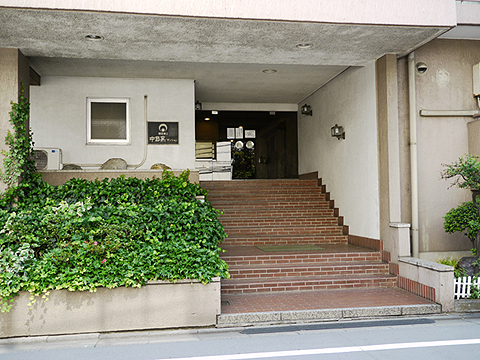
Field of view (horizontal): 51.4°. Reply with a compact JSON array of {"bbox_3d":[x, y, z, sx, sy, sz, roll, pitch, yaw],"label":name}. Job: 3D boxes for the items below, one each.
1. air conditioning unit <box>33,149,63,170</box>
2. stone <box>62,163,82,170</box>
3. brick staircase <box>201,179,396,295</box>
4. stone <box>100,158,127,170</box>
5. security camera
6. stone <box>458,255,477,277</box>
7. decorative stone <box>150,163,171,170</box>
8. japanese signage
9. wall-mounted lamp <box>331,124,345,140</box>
[{"bbox_3d":[-4.148,-0.390,10.534,0.733,0.515,0.280,0,-2,-9],"label":"air conditioning unit"},{"bbox_3d":[-3.481,-0.227,10.387,0.406,0.199,0.340,0,-2,-9],"label":"stone"},{"bbox_3d":[0.757,0.914,10.410,3.180,2.000,4.350,0,-2,-9],"label":"brick staircase"},{"bbox_3d":[-2.657,-0.292,10.515,0.554,0.323,0.420,0,-2,-9],"label":"stone"},{"bbox_3d":[3.346,-2.045,9.166,0.215,0.220,0.120,0,-2,-9],"label":"security camera"},{"bbox_3d":[3.756,1.460,8.140,0.328,0.406,0.320,0,-2,-9],"label":"stone"},{"bbox_3d":[-1.683,-0.241,10.662,0.437,0.215,0.340,0,-2,-9],"label":"decorative stone"},{"bbox_3d":[-1.725,-1.052,11.271,0.681,0.517,0.040,0,-2,-9],"label":"japanese signage"},{"bbox_3d":[2.135,-1.035,10.878,0.290,0.341,0.250,0,-2,-9],"label":"wall-mounted lamp"}]

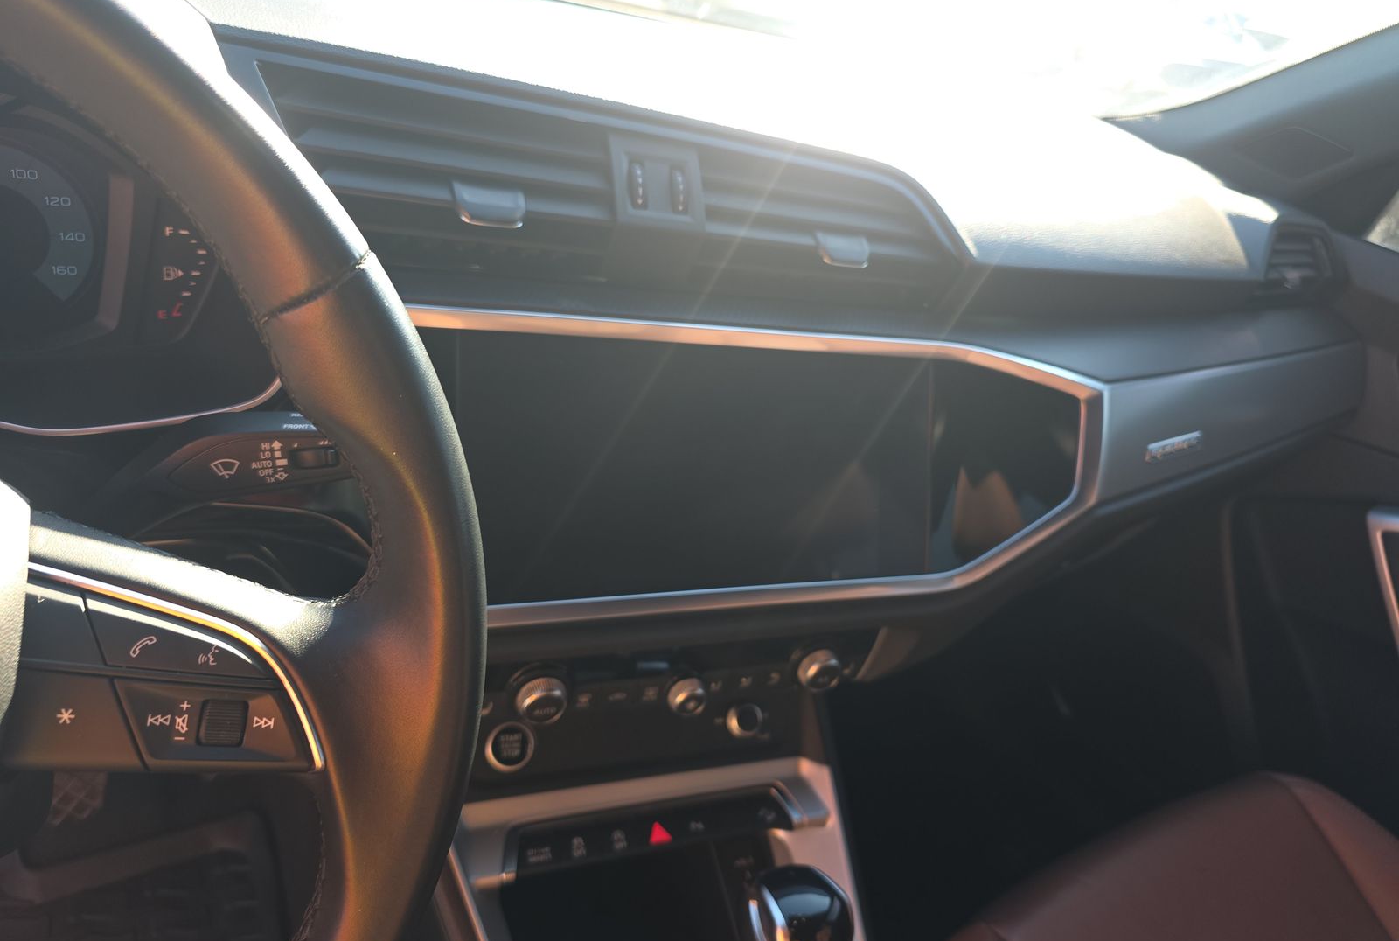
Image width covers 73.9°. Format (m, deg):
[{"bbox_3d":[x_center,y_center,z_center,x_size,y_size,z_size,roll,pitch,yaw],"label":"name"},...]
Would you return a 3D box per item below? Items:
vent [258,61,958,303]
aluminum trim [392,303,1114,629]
[{"bbox_3d":[-0.019,-0.151,0.545,0.435,0.092,0.050,0,3,-27],"label":"vent"},{"bbox_3d":[0.052,0.000,0.535,0.490,0.158,0.040,0,5,-27],"label":"aluminum trim"}]

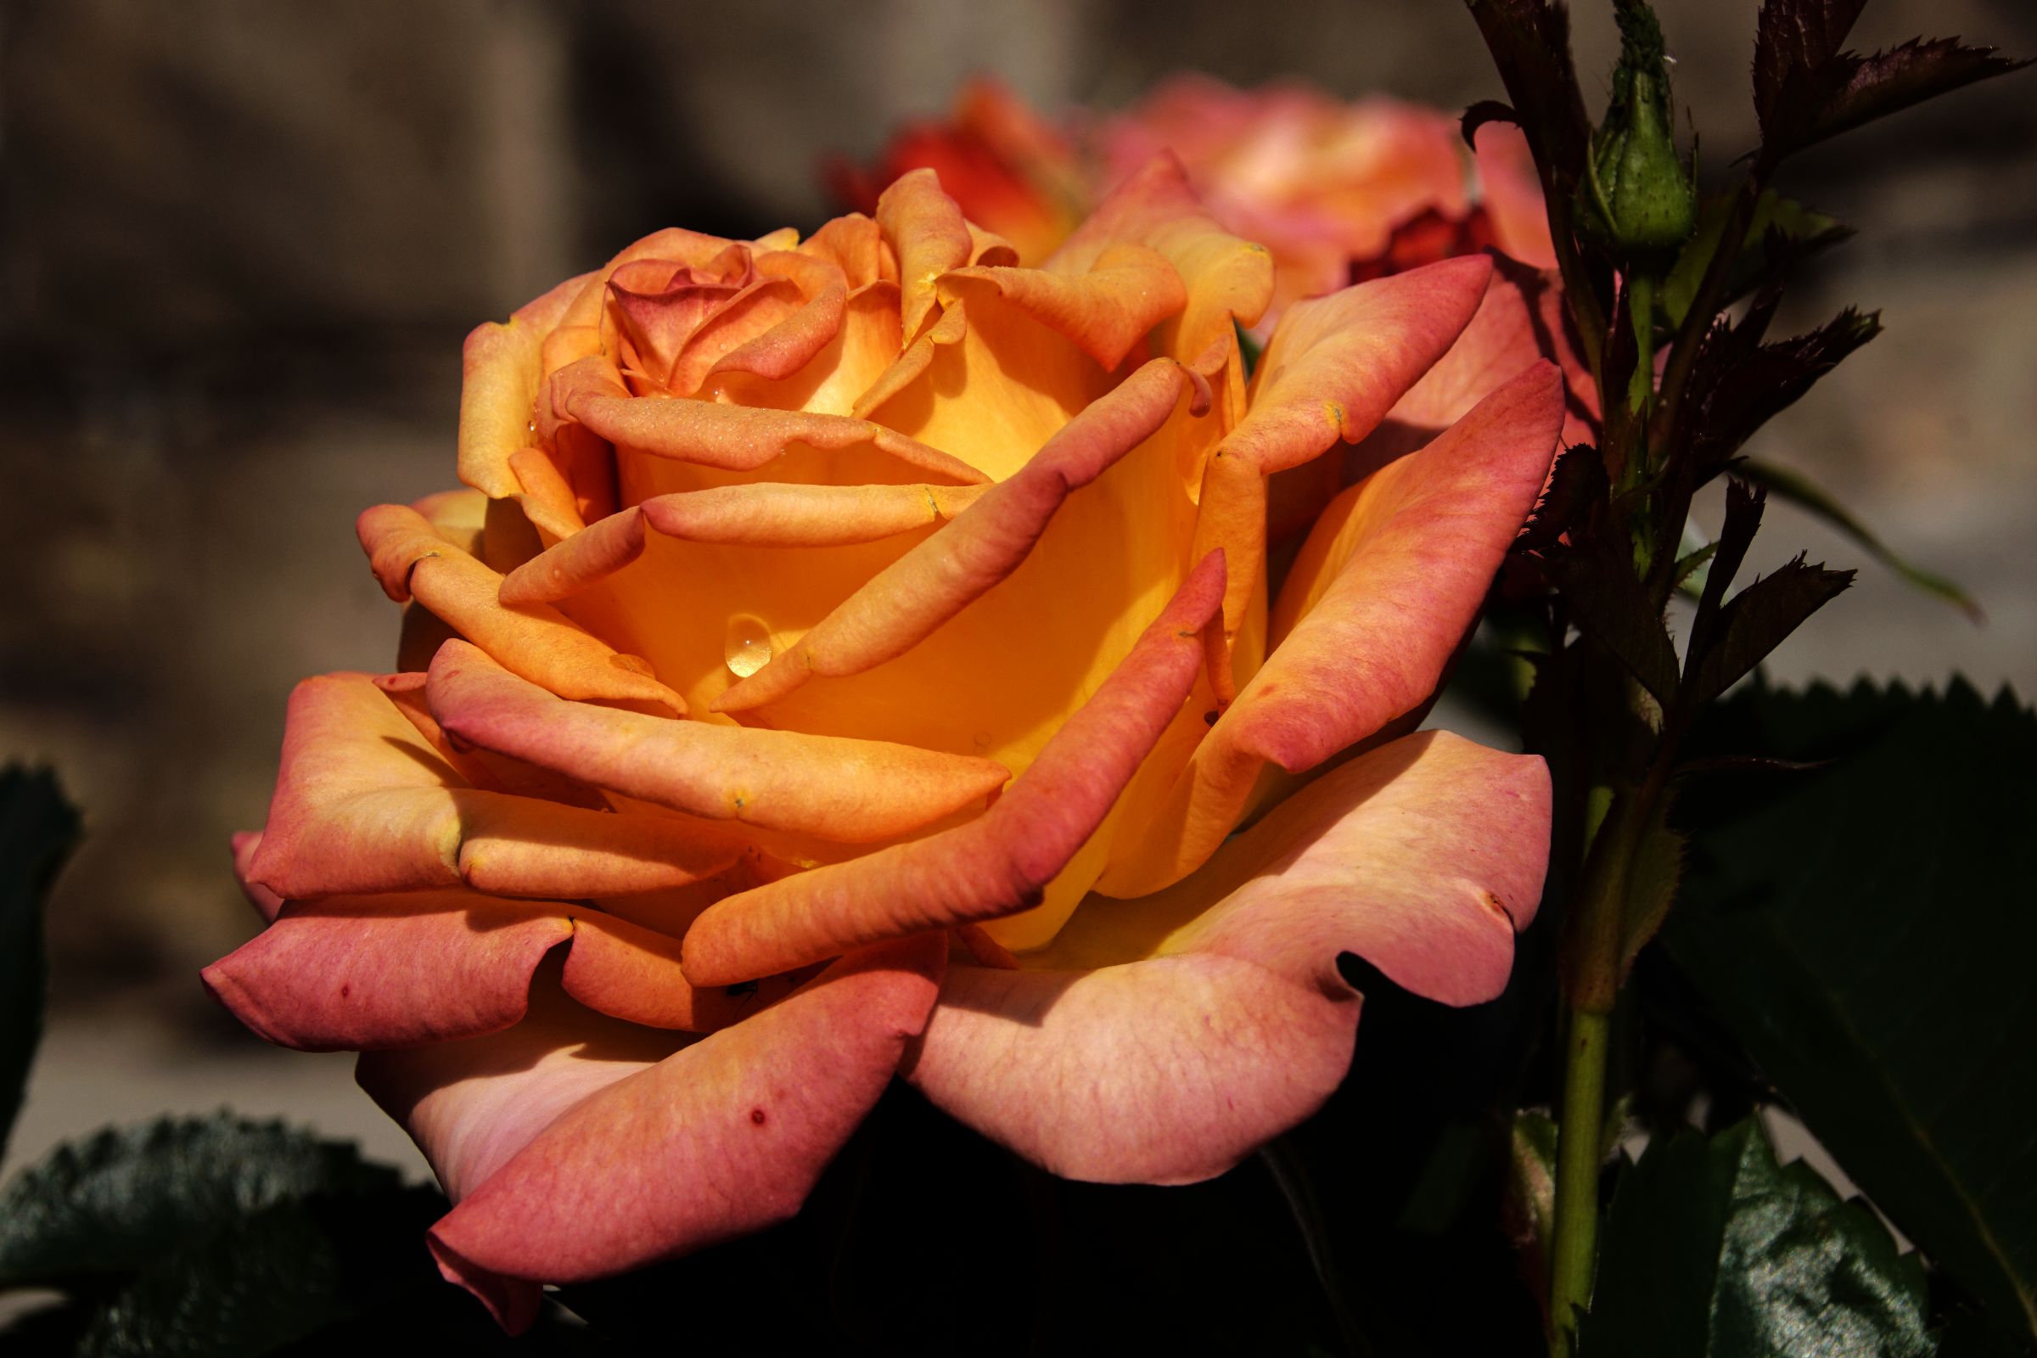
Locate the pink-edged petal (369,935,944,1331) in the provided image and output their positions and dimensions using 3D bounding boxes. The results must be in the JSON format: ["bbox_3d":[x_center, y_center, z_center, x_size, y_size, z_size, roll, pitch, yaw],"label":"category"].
[{"bbox_3d":[-0.028,0.035,0.582,0.040,0.024,0.022,3,12,12],"label":"pink-edged petal"}]

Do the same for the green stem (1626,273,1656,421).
[{"bbox_3d":[0.051,-0.027,0.625,0.003,0.012,0.002,0,12,0],"label":"green stem"}]

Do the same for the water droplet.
[{"bbox_3d":[-0.021,-0.003,0.597,0.004,0.005,0.003,0,12,0],"label":"water droplet"}]

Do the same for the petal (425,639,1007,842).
[{"bbox_3d":[-0.023,0.005,0.586,0.043,0.013,0.014,2,12,10],"label":"petal"}]

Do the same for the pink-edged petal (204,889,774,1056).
[{"bbox_3d":[-0.041,0.023,0.594,0.043,0.008,0.018,3,12,15],"label":"pink-edged petal"}]

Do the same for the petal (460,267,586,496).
[{"bbox_3d":[-0.040,-0.023,0.625,0.008,0.018,0.007,-12,17,-44],"label":"petal"}]

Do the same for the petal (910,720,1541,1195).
[{"bbox_3d":[0.016,0.021,0.592,0.041,0.027,0.032,-4,13,-20],"label":"petal"}]

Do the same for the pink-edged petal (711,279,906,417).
[{"bbox_3d":[-0.017,-0.026,0.611,0.013,0.009,0.010,-3,12,-15],"label":"pink-edged petal"}]

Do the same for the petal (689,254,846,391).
[{"bbox_3d":[-0.020,-0.028,0.614,0.010,0.010,0.010,-3,12,-15],"label":"petal"}]

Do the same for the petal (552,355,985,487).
[{"bbox_3d":[-0.020,-0.020,0.604,0.033,0.009,0.012,1,12,5],"label":"petal"}]

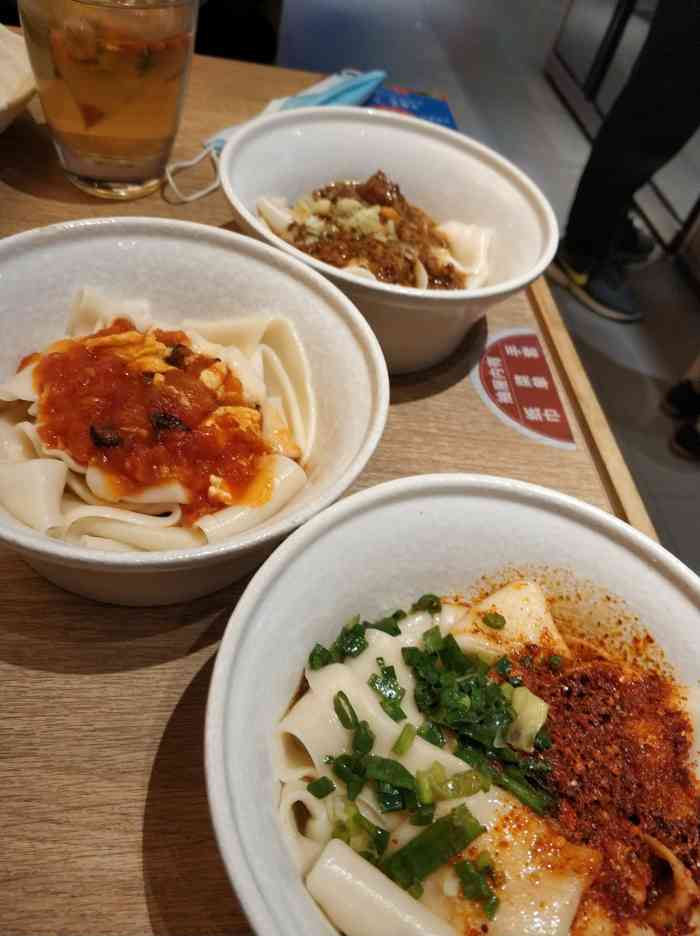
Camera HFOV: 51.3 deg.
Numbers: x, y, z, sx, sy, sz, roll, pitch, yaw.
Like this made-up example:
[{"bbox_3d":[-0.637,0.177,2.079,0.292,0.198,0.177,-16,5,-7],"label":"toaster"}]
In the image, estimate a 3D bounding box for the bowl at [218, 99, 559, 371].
[{"bbox_3d":[0.016,-0.119,0.395,0.172,0.069,0.172,7,50,-8],"label":"bowl"}]

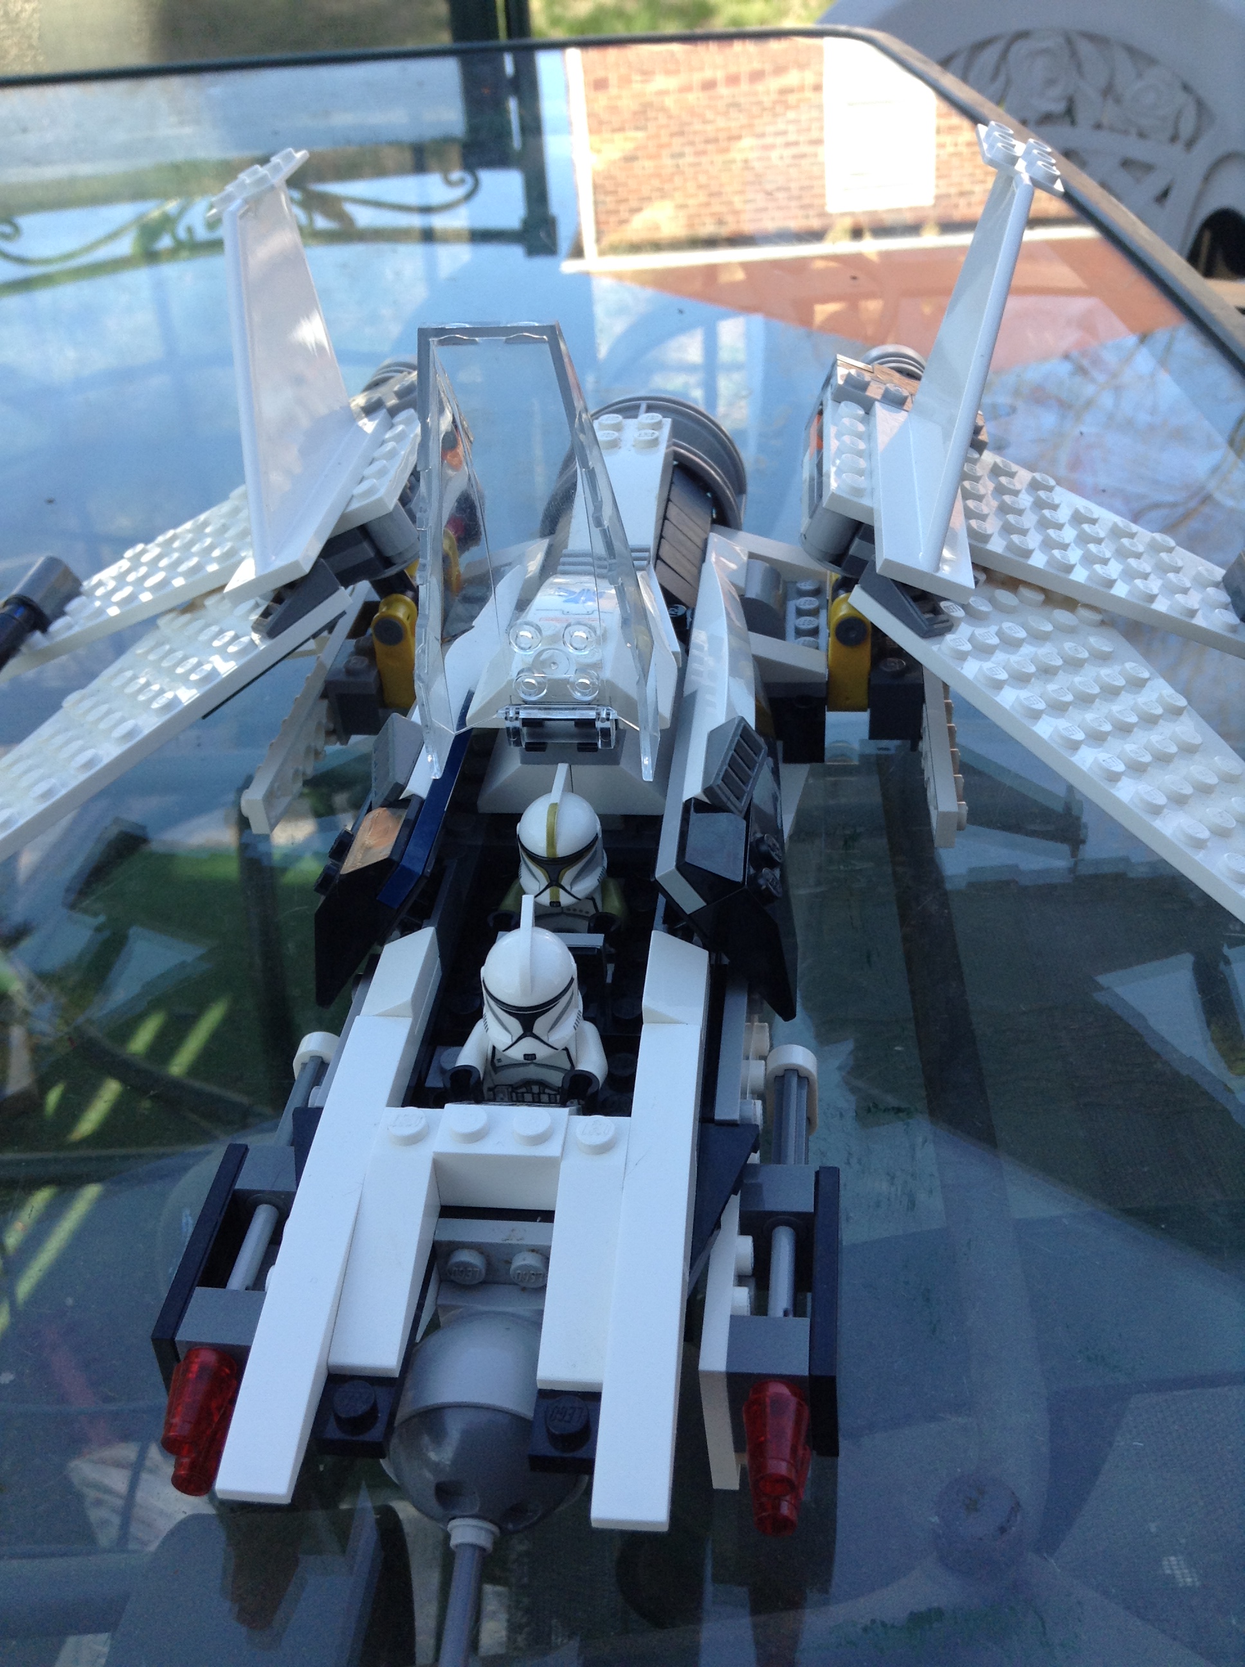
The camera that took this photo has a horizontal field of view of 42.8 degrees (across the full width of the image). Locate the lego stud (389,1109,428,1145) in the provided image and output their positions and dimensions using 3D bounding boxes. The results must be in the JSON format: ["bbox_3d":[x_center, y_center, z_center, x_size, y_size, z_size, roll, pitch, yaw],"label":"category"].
[{"bbox_3d":[-0.026,0.036,0.196,0.005,0.002,0.005,2,38,5],"label":"lego stud"}]

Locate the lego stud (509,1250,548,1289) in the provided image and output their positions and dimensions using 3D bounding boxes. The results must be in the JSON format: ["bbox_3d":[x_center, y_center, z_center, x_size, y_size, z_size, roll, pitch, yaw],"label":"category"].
[{"bbox_3d":[-0.012,0.055,0.200,0.005,0.005,0.002,2,38,5],"label":"lego stud"}]

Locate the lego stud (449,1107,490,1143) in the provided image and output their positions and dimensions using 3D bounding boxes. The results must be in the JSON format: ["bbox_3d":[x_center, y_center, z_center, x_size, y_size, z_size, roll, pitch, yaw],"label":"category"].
[{"bbox_3d":[-0.019,0.036,0.196,0.005,0.002,0.005,2,38,5],"label":"lego stud"}]

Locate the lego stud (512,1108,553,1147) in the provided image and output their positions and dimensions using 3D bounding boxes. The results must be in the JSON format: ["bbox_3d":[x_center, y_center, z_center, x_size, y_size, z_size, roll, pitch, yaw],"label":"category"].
[{"bbox_3d":[-0.011,0.036,0.196,0.005,0.002,0.005,2,38,5],"label":"lego stud"}]

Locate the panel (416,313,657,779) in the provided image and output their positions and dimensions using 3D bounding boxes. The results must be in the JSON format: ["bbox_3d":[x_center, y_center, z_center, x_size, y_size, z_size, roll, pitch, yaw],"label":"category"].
[{"bbox_3d":[-0.013,-0.040,0.217,0.032,0.077,0.023,1,48,5],"label":"panel"}]

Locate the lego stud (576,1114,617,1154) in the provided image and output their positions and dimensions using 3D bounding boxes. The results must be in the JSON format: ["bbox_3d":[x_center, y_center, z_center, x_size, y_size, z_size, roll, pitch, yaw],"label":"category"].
[{"bbox_3d":[-0.003,0.037,0.194,0.005,0.002,0.005,2,38,5],"label":"lego stud"}]

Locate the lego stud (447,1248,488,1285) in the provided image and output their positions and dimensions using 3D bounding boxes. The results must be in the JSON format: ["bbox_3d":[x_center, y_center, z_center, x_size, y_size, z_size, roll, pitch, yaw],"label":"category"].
[{"bbox_3d":[-0.019,0.055,0.201,0.005,0.005,0.002,2,38,5],"label":"lego stud"}]

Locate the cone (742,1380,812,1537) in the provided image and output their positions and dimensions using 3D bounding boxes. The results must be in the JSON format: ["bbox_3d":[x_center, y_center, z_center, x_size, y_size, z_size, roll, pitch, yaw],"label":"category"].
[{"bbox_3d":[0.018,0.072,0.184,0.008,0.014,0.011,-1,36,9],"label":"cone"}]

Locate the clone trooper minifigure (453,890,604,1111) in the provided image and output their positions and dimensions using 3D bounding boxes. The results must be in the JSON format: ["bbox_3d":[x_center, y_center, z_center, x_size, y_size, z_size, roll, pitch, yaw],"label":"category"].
[{"bbox_3d":[-0.012,0.027,0.214,0.023,0.036,0.020,2,38,5],"label":"clone trooper minifigure"}]

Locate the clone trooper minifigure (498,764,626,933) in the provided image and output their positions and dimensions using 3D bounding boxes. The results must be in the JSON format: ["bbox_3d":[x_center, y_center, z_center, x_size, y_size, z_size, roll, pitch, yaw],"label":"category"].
[{"bbox_3d":[-0.009,0.009,0.241,0.023,0.036,0.020,2,38,5],"label":"clone trooper minifigure"}]

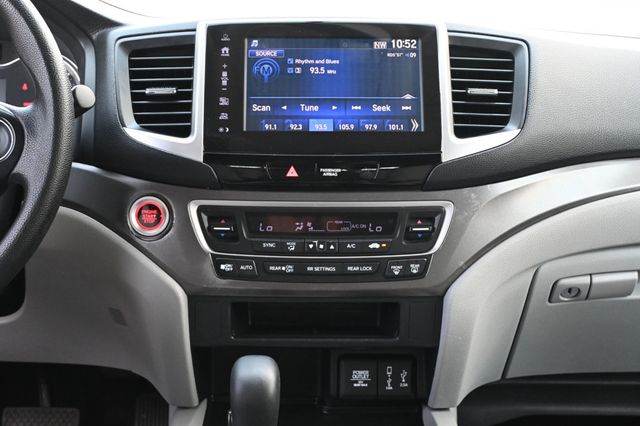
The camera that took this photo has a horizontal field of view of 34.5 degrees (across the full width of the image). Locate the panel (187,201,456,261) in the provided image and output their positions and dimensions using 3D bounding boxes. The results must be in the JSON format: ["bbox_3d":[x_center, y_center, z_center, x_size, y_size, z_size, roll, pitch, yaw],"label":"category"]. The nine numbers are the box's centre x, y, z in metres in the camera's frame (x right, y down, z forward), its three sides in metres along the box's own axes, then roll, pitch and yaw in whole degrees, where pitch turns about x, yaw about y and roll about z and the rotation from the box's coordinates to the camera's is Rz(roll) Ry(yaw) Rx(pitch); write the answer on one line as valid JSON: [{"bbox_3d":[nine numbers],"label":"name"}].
[{"bbox_3d":[0.001,0.017,0.973,0.249,0.054,0.028,0,-15,0],"label":"panel"}]

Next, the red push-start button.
[{"bbox_3d":[-0.162,0.005,0.982,0.040,0.040,0.016,0,-14,3],"label":"red push-start button"}]

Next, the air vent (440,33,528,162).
[{"bbox_3d":[0.159,-0.107,1.033,0.088,0.141,0.045,2,-19,-6],"label":"air vent"}]

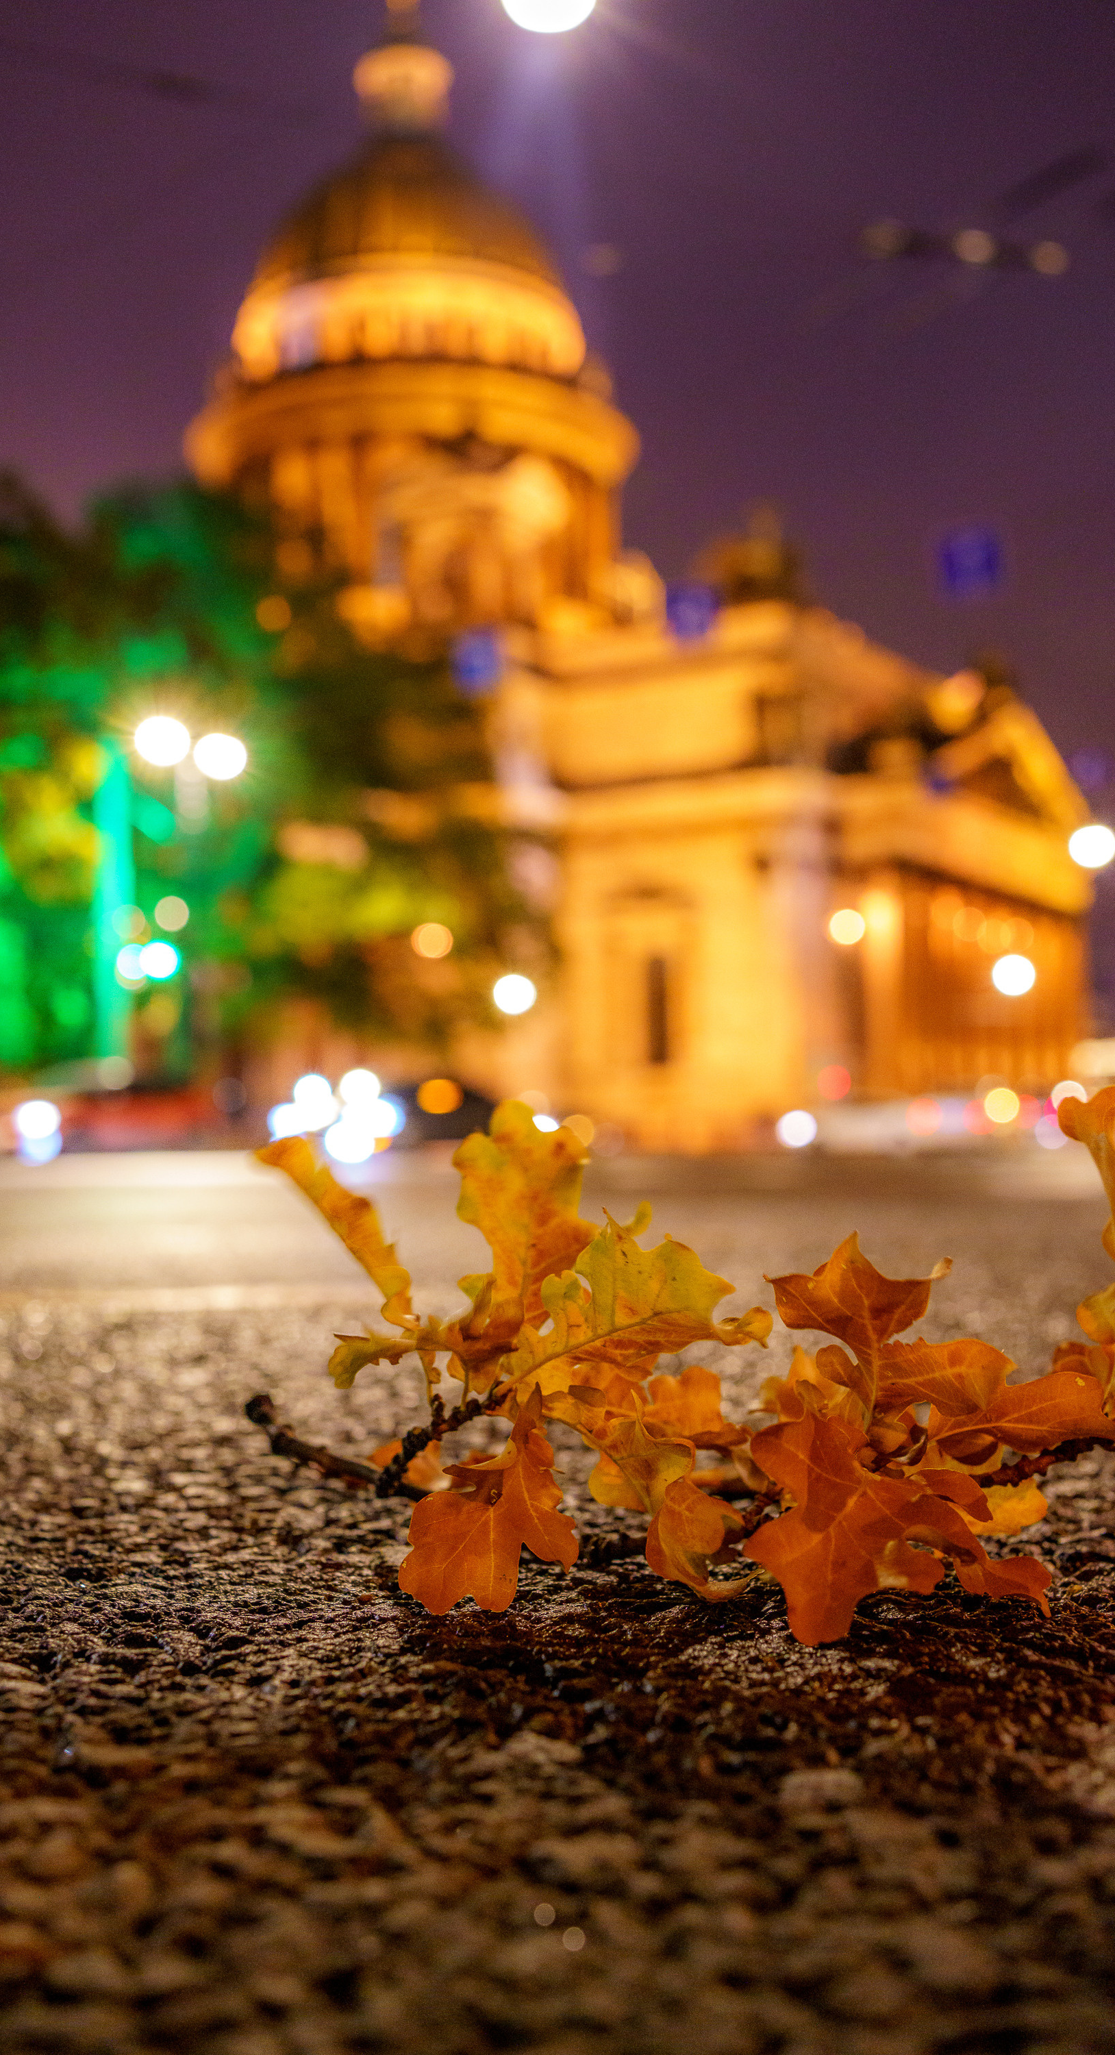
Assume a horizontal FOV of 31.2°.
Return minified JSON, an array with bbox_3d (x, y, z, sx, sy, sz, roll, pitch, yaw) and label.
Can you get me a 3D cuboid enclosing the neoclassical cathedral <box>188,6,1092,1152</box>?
[{"bbox_3d":[-12.098,-40.689,171.259,111.300,101.500,97.600,-3,-4,30],"label":"neoclassical cathedral"}]

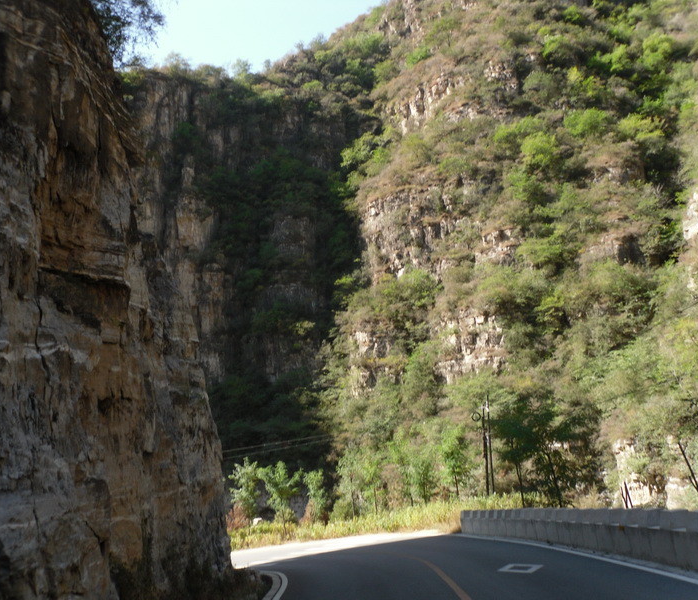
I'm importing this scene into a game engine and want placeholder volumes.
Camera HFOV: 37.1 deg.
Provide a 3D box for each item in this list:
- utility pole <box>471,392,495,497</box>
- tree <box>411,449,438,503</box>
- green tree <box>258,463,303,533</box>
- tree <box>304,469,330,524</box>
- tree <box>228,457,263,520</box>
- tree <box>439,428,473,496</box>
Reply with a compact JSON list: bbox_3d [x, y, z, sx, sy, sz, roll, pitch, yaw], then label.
[{"bbox_3d":[8.036,8.716,62.000,1.371,6.082,0.500,-2,-11,0],"label":"utility pole"},{"bbox_3d":[4.124,9.739,57.000,1.425,2.834,1.425,-2,-11,0],"label":"tree"},{"bbox_3d":[-2.927,8.610,45.000,1.947,3.063,1.947,-2,-11,0],"label":"green tree"},{"bbox_3d":[-1.473,9.138,48.000,1.154,2.610,1.154,-2,-11,0],"label":"tree"},{"bbox_3d":[-4.693,8.745,47.000,1.491,3.194,1.491,-2,-11,0],"label":"tree"},{"bbox_3d":[5.814,9.005,57.000,1.754,3.938,1.754,-2,-11,0],"label":"tree"}]

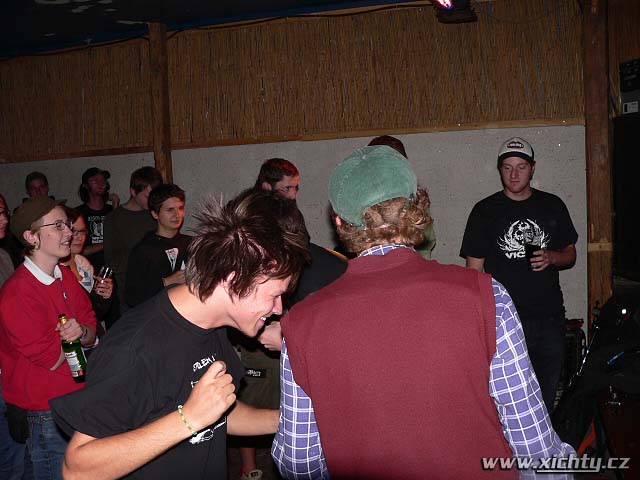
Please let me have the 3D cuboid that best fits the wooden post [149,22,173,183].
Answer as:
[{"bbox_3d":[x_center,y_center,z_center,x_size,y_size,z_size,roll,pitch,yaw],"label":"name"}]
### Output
[{"bbox_3d":[-1.133,-0.138,4.863,0.140,2.850,0.140,-2,3,-15],"label":"wooden post"}]

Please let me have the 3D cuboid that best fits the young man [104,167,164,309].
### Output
[{"bbox_3d":[-1.116,0.432,4.189,0.470,1.770,0.330,-3,3,-37],"label":"young man"}]

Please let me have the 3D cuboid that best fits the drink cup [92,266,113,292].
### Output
[{"bbox_3d":[-0.992,0.183,3.050,0.075,0.125,0.075,14,6,-1],"label":"drink cup"}]

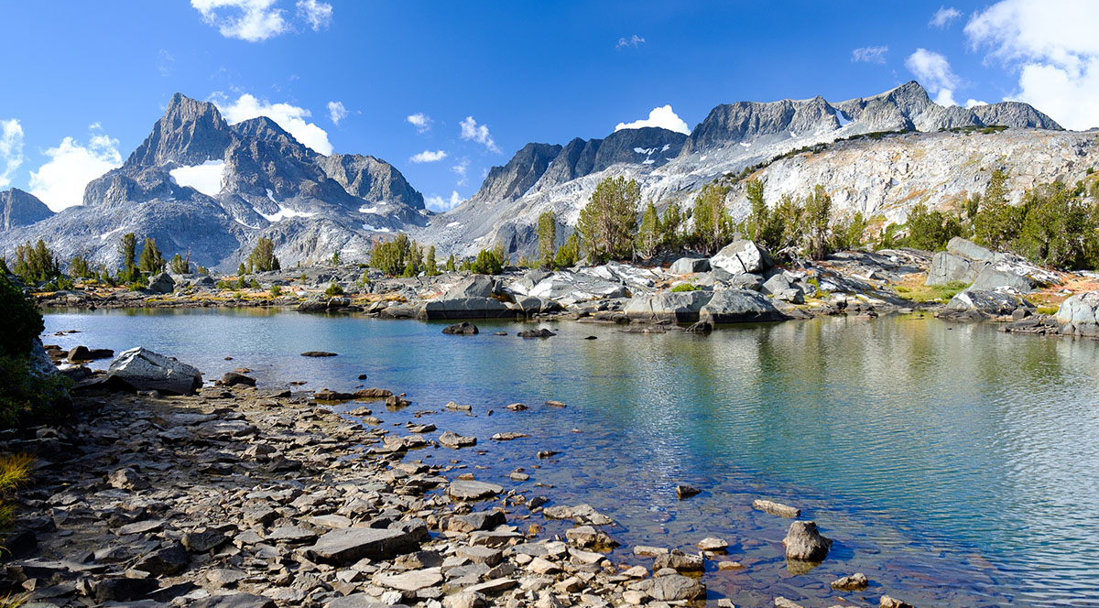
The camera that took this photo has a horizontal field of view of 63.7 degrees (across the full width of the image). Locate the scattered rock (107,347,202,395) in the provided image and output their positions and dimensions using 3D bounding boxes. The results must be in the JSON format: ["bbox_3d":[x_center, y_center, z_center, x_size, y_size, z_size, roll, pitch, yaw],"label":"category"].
[{"bbox_3d":[-6.461,1.051,14.525,1.309,0.732,0.851,0,1,-11],"label":"scattered rock"}]

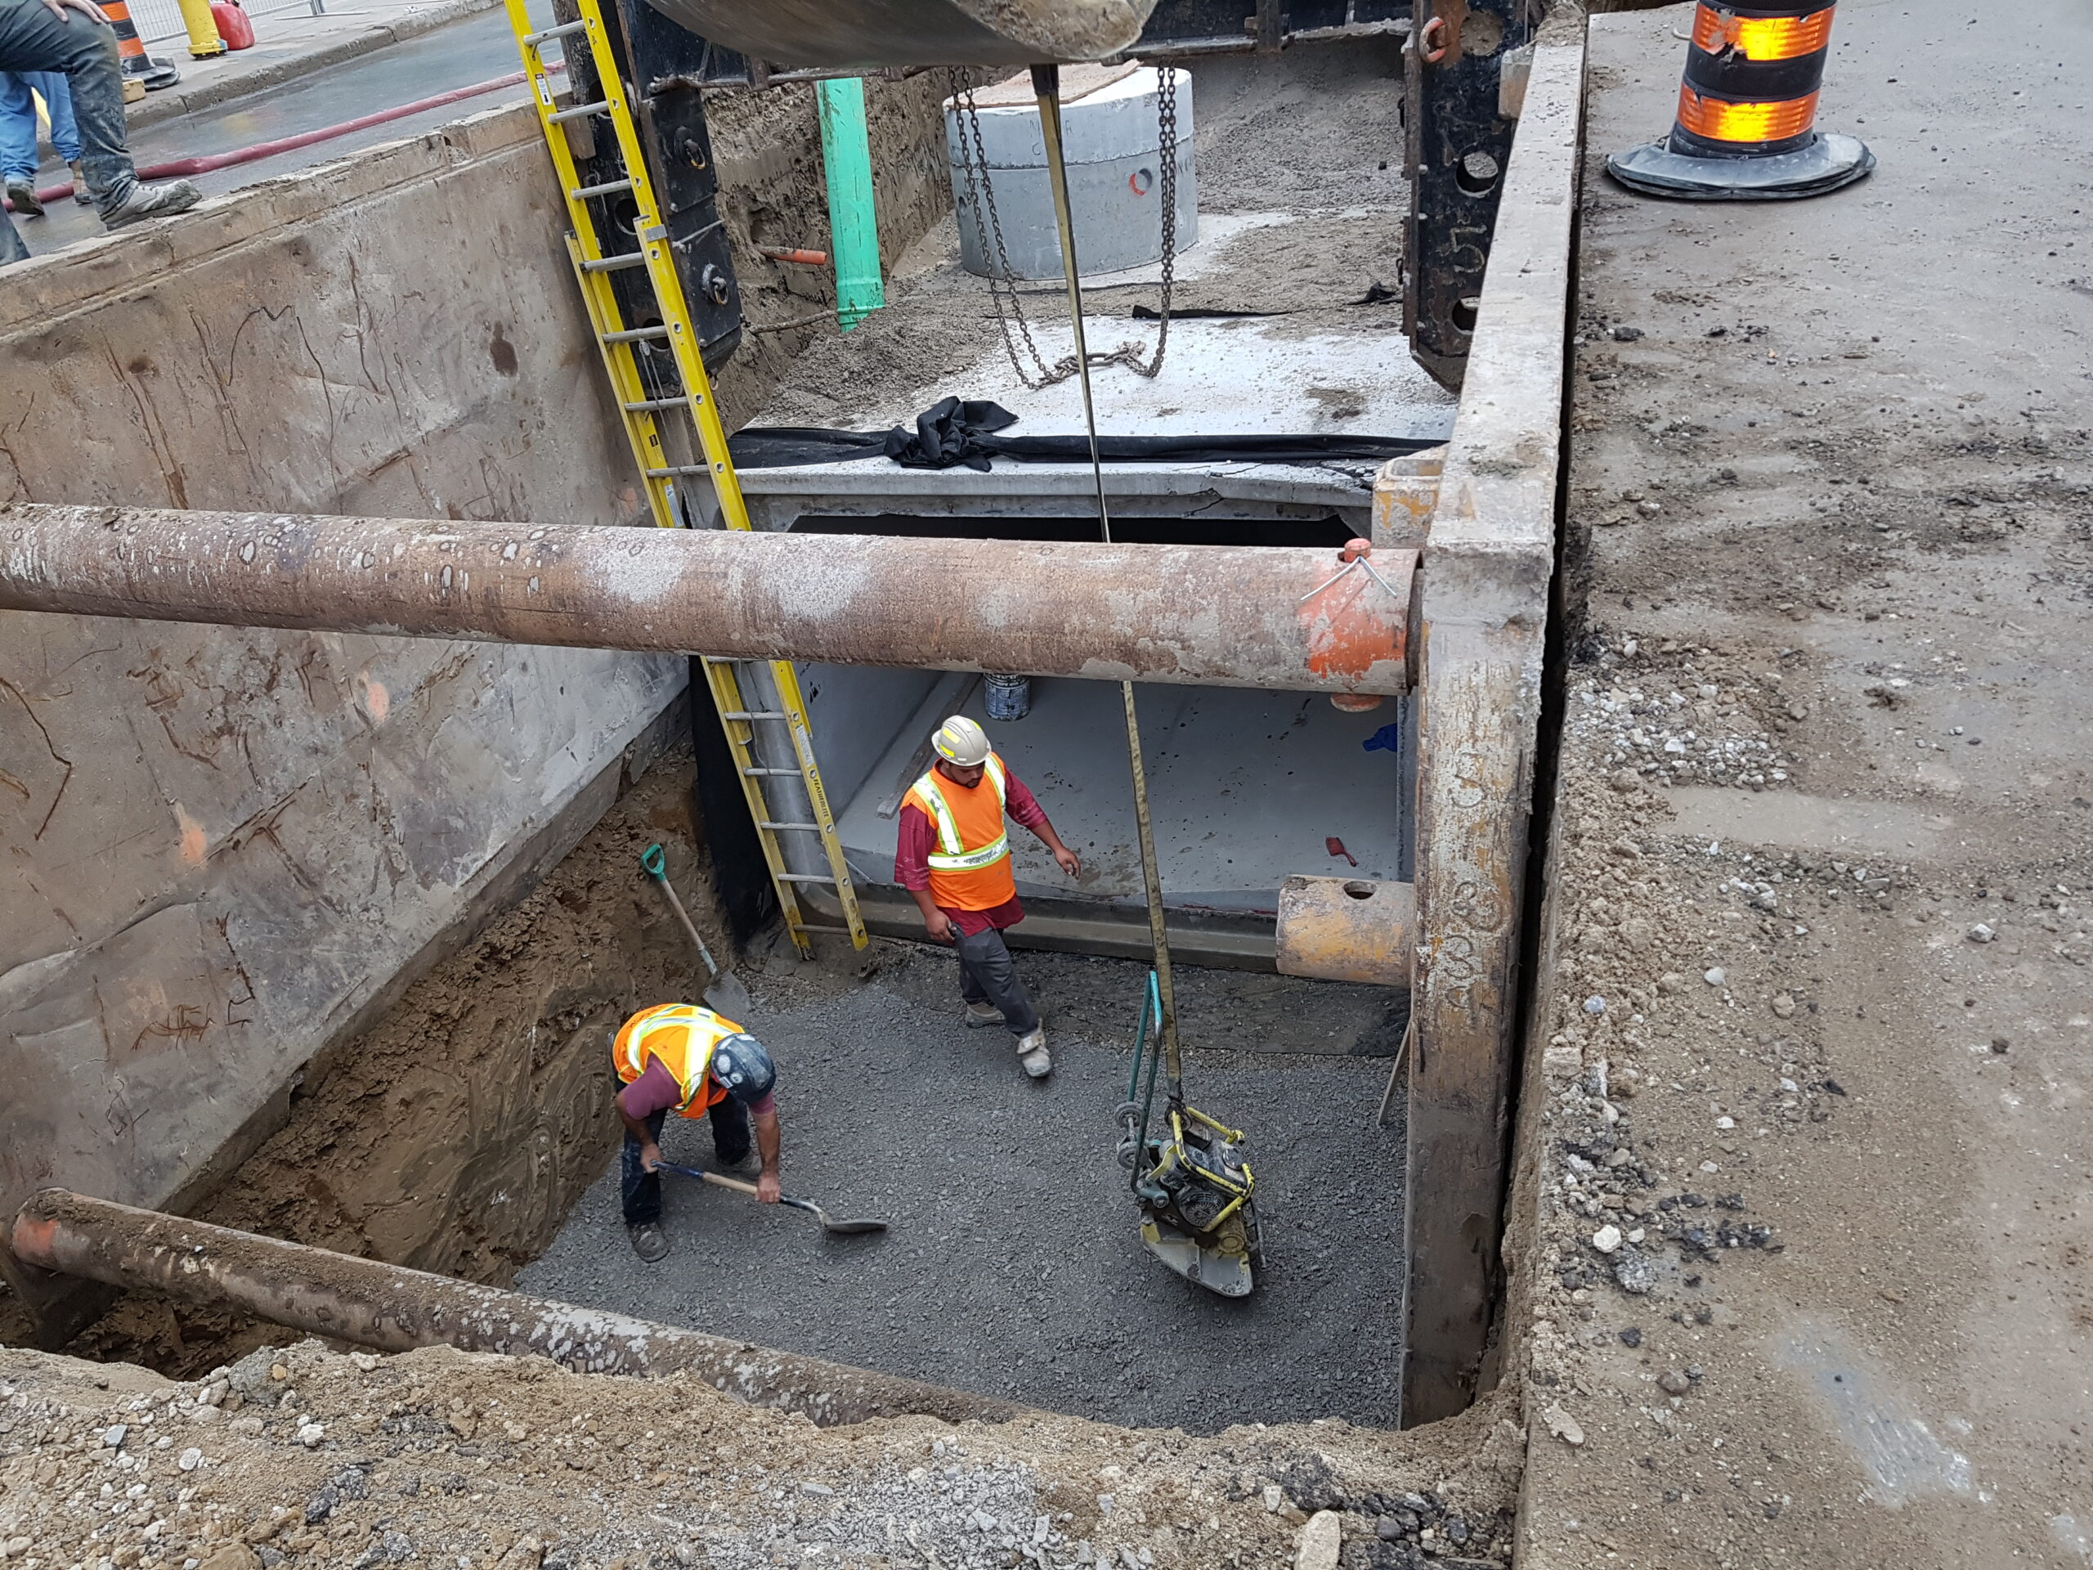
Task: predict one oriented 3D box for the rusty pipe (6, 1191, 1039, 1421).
[{"bbox_3d":[-1.229,1.546,4.265,3.742,0.220,0.220,7,34,15],"label":"rusty pipe"}]

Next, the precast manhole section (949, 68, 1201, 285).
[{"bbox_3d":[0.161,-3.688,9.399,1.455,0.910,1.455,4,33,17],"label":"precast manhole section"}]

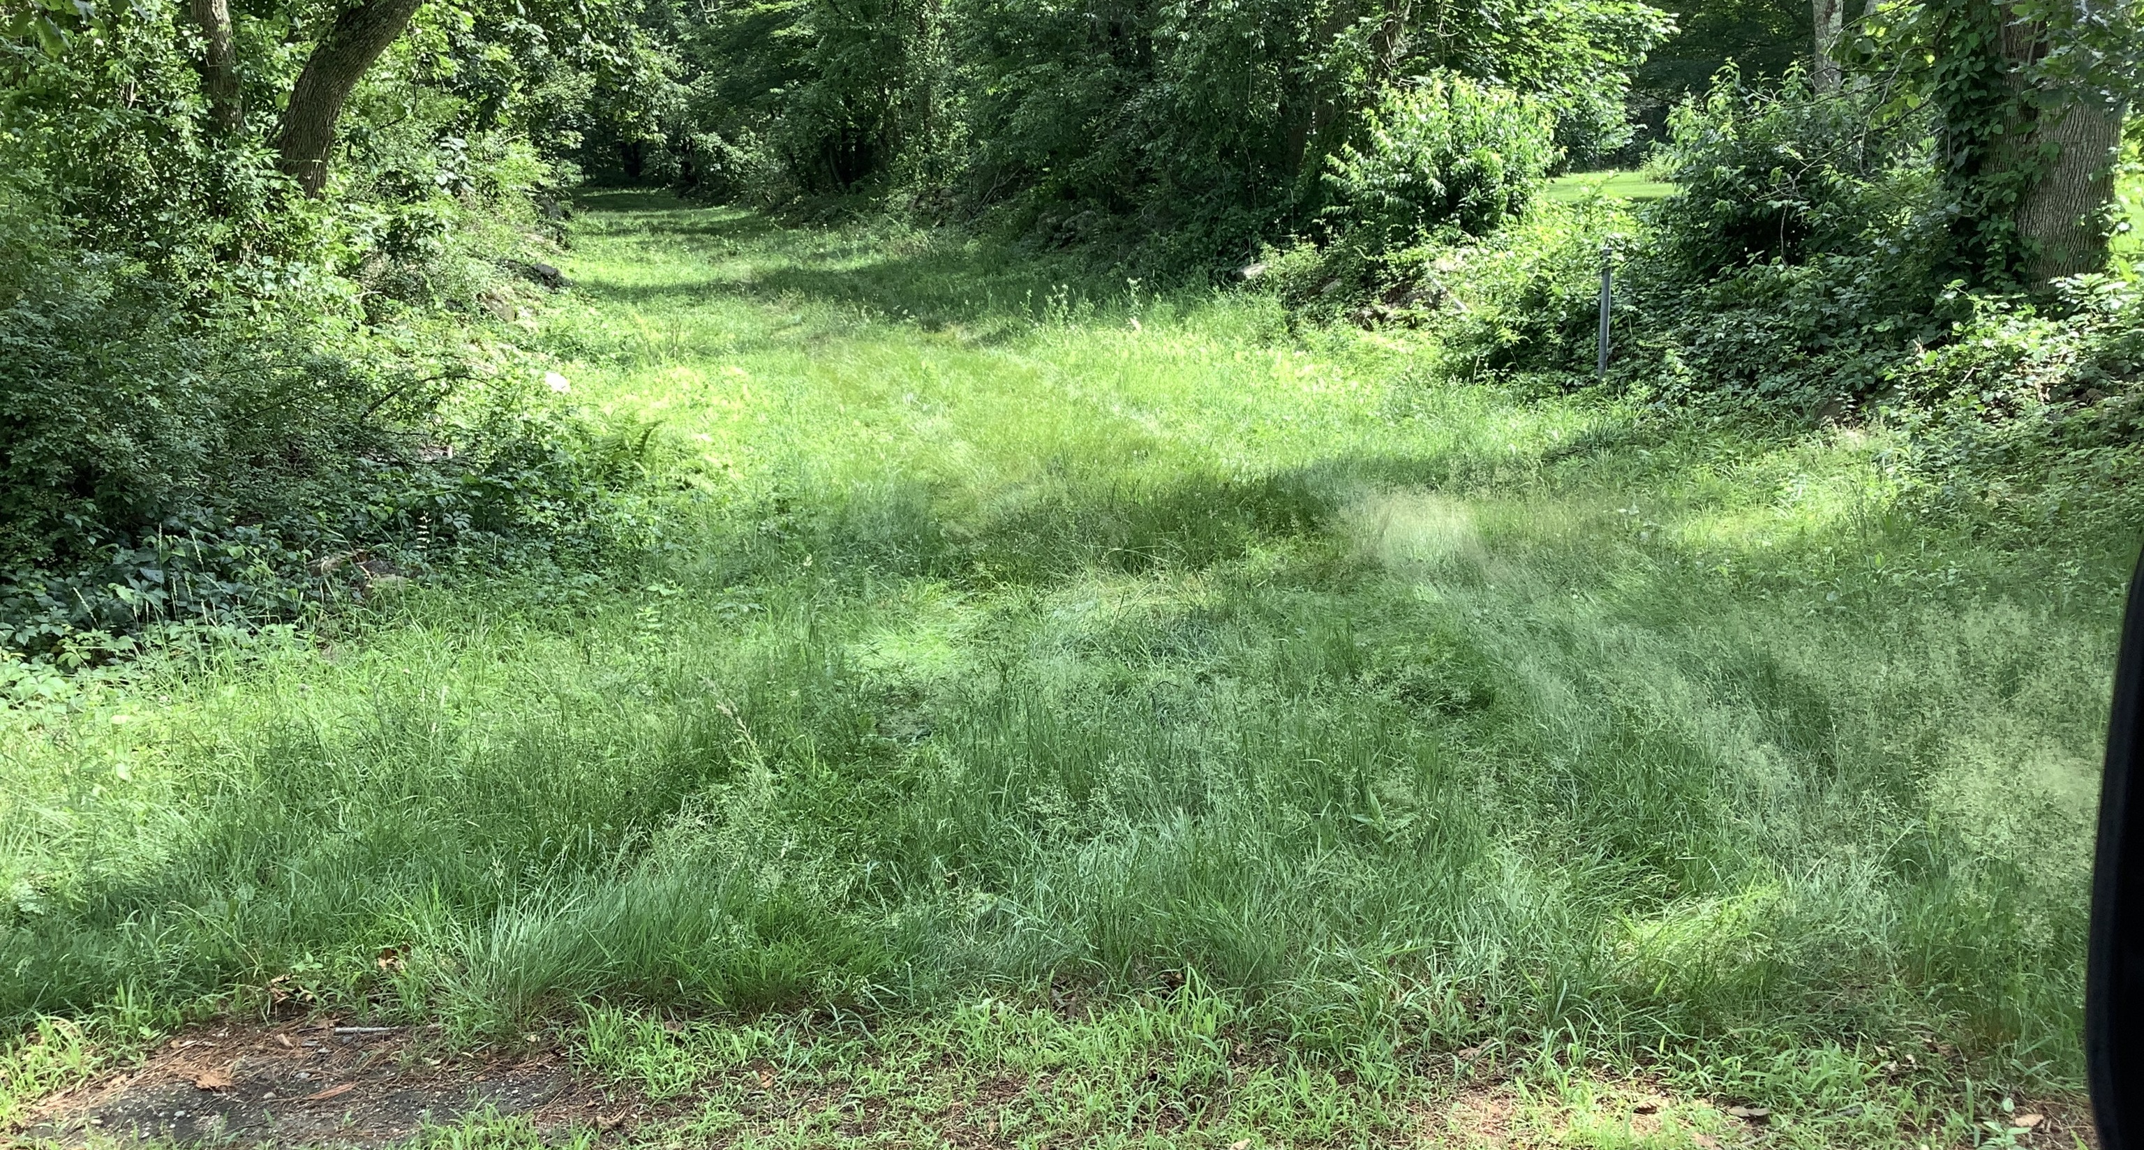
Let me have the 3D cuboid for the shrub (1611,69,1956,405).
[{"bbox_3d":[4.681,-2.263,12.611,2.200,1.970,1.900,0,13,0],"label":"shrub"}]

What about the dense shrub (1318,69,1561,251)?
[{"bbox_3d":[3.332,-3.643,17.323,2.100,1.730,1.900,0,13,0],"label":"dense shrub"}]

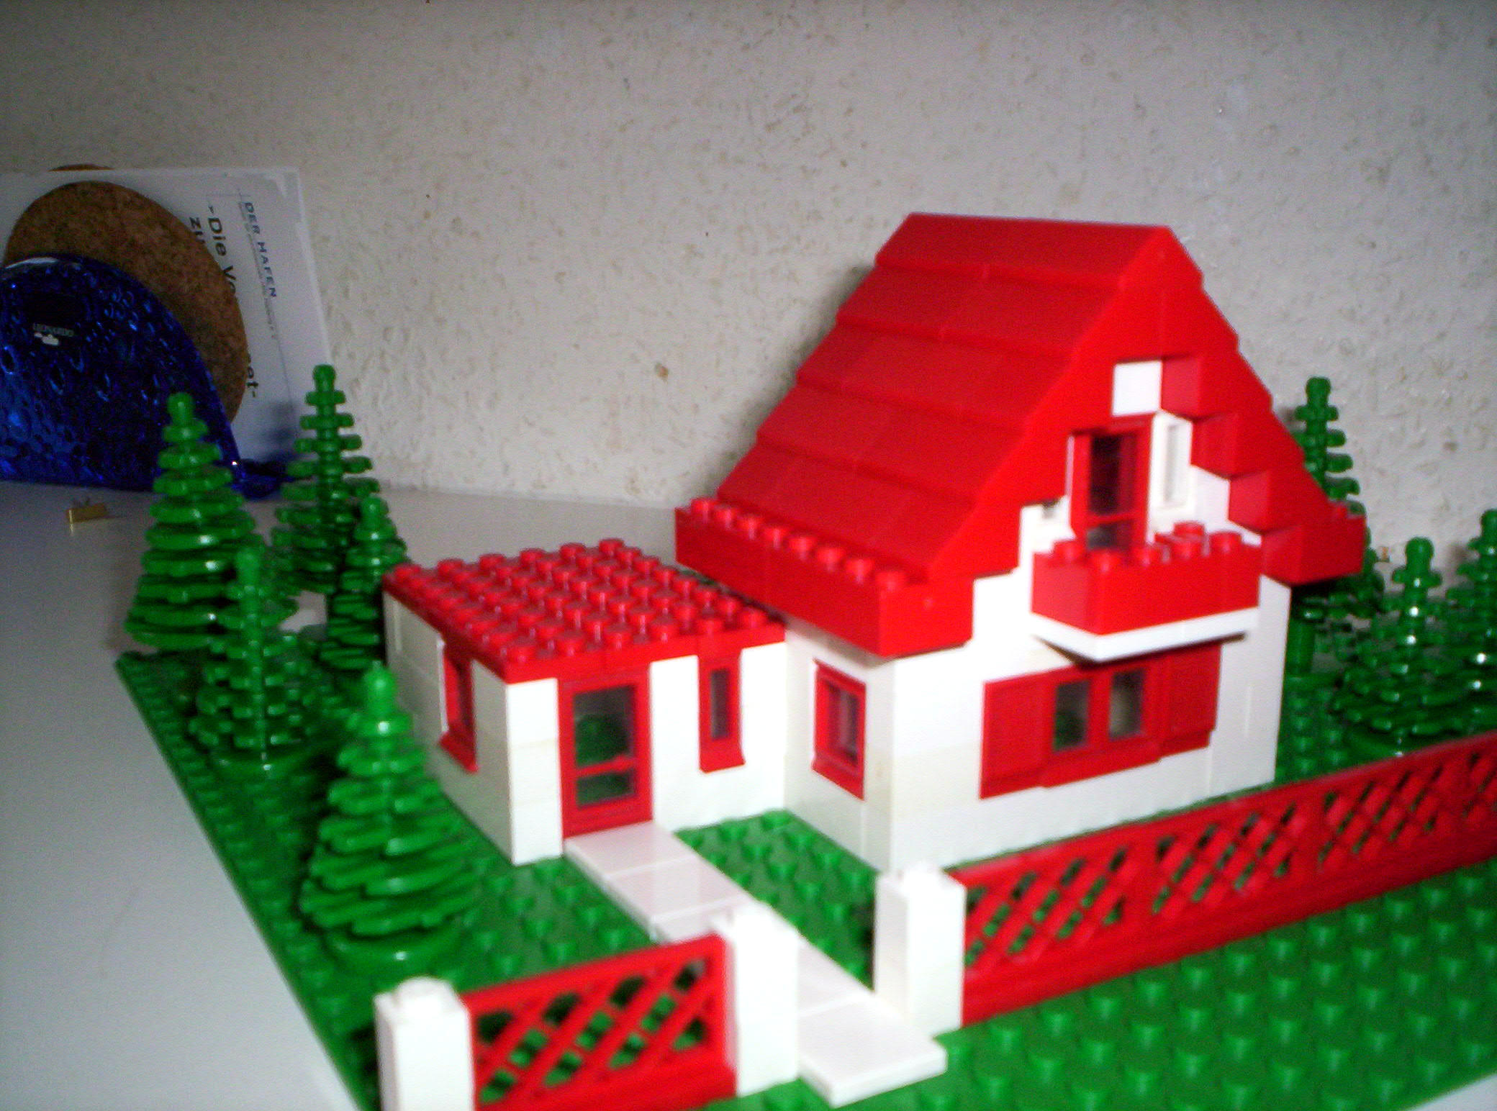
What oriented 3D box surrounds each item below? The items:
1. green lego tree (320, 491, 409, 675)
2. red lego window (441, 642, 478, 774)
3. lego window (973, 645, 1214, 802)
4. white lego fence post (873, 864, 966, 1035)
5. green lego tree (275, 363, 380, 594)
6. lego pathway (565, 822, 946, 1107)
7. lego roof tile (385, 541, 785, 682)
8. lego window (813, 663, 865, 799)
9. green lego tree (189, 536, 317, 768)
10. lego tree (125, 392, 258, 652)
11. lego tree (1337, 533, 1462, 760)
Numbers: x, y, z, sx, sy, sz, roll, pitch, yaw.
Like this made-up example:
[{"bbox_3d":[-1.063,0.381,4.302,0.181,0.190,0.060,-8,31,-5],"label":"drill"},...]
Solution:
[{"bbox_3d":[-0.076,0.007,0.325,0.023,0.040,0.023,-7,15,-28],"label":"green lego tree"},{"bbox_3d":[-0.045,0.024,0.262,0.009,0.019,0.016,-8,15,-28],"label":"red lego window"},{"bbox_3d":[0.056,0.025,0.256,0.048,0.019,0.008,-8,15,-28],"label":"lego window"},{"bbox_3d":[0.021,0.048,0.197,0.008,0.021,0.008,-8,15,-28],"label":"white lego fence post"},{"bbox_3d":[-0.091,-0.011,0.349,0.030,0.064,0.030,-7,15,-28],"label":"green lego tree"},{"bbox_3d":[-0.003,0.053,0.218,0.016,0.003,0.080,-8,15,-28],"label":"lego pathway"},{"bbox_3d":[-0.030,0.008,0.274,0.048,0.005,0.064,-7,15,-28],"label":"lego roof tile"},{"bbox_3d":[0.016,0.027,0.250,0.009,0.019,0.016,-8,15,-28],"label":"lego window"},{"bbox_3d":[-0.088,0.018,0.283,0.021,0.040,0.021,-8,15,-28],"label":"green lego tree"},{"bbox_3d":[-0.110,-0.002,0.316,0.030,0.064,0.030,-7,15,-28],"label":"lego tree"},{"bbox_3d":[0.118,0.017,0.286,0.023,0.040,0.023,-7,15,-28],"label":"lego tree"}]

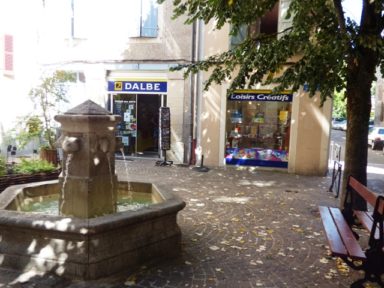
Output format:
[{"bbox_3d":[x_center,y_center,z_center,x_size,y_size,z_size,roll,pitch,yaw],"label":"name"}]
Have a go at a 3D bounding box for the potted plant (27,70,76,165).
[{"bbox_3d":[-3.715,-0.661,8.800,1.280,2.550,1.150,1,6,-6],"label":"potted plant"}]

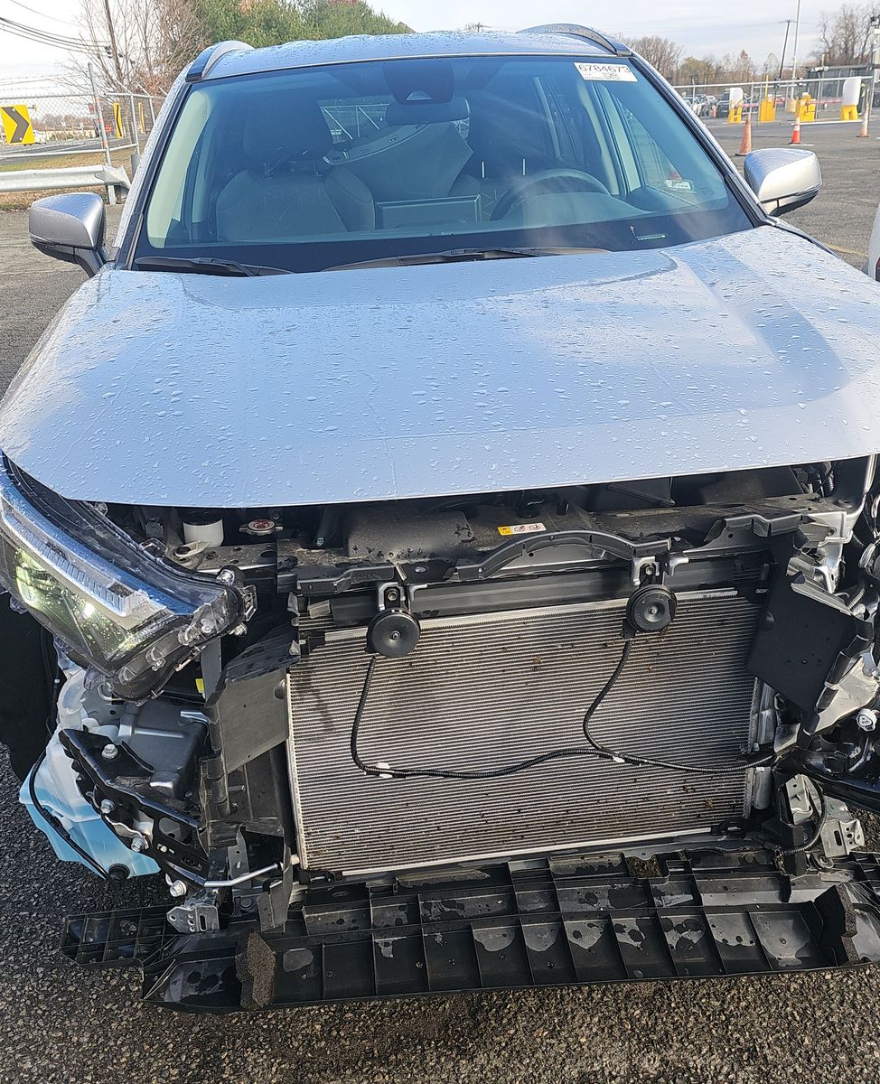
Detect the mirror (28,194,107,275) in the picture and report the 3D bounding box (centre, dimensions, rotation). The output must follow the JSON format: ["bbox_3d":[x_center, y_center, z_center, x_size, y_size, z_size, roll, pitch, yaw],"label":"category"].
[{"bbox_3d":[-0.932,-0.779,2.442,0.215,0.200,0.165,-5,24,-4],"label":"mirror"}]

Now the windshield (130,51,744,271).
[{"bbox_3d":[-0.017,-1.000,2.471,1.500,0.130,0.970,-5,53,-4],"label":"windshield"}]

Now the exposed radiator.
[{"bbox_3d":[0.148,0.307,1.547,0.750,0.460,0.060,-5,24,-4],"label":"exposed radiator"}]

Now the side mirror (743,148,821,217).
[{"bbox_3d":[0.919,-0.950,2.576,0.215,0.200,0.165,-5,24,-4],"label":"side mirror"}]

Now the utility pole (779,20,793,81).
[{"bbox_3d":[48.675,-68.041,136.442,1.000,10.700,0.400,8,26,16],"label":"utility pole"}]

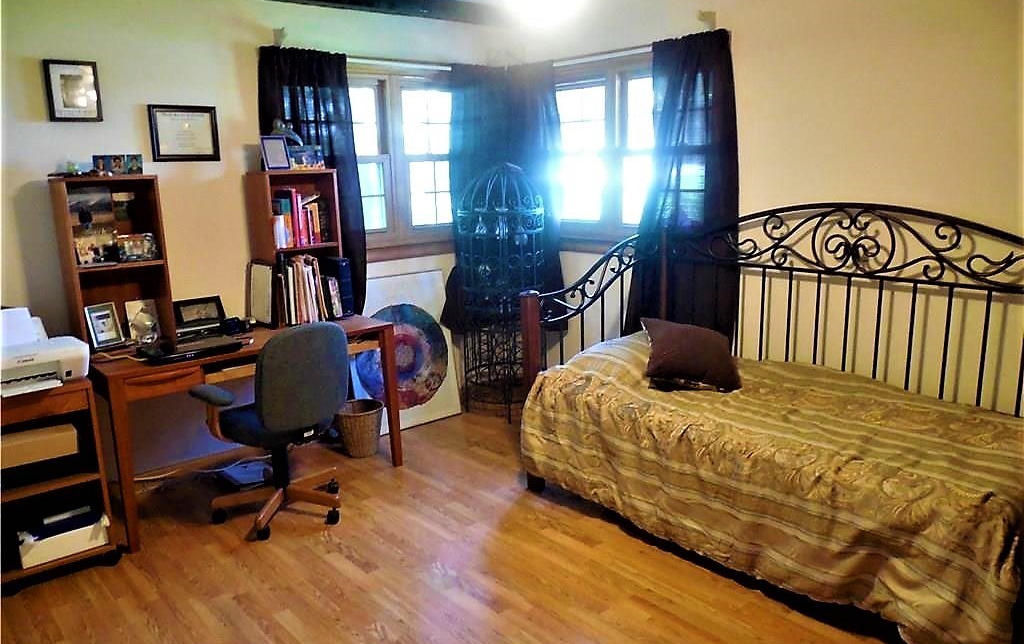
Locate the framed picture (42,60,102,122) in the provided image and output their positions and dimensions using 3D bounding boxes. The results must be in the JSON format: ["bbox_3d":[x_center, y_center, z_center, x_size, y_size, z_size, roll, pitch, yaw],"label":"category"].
[{"bbox_3d":[-1.914,-1.007,3.230,0.204,0.254,0.023,-11,16,-38],"label":"framed picture"}]

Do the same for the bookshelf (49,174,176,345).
[{"bbox_3d":[-1.768,-0.257,3.276,0.357,0.763,0.327,-11,16,-38],"label":"bookshelf"}]

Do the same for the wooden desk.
[{"bbox_3d":[-1.275,0.432,3.598,1.297,0.745,0.654,-11,16,-38],"label":"wooden desk"}]

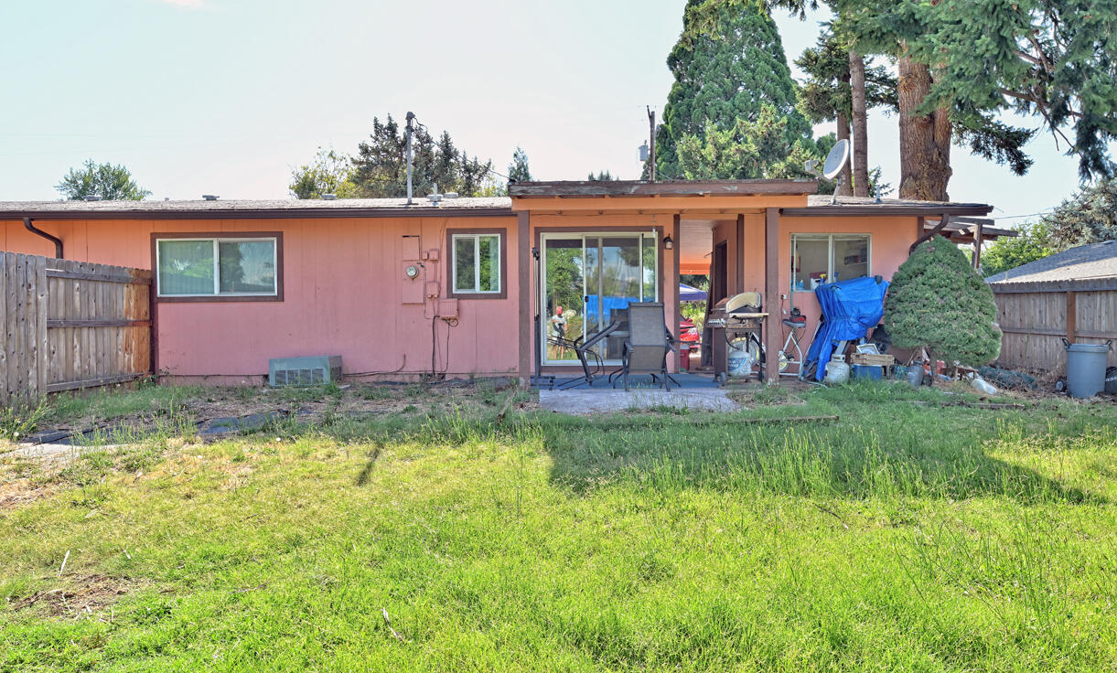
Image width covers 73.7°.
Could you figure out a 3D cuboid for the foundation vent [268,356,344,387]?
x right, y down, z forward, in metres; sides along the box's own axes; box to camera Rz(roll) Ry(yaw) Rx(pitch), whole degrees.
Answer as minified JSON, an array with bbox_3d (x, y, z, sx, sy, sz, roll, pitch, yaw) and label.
[{"bbox_3d":[-3.740,0.520,11.050,0.870,0.410,0.530,0,1,0],"label":"foundation vent"}]

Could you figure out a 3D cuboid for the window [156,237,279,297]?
[{"bbox_3d":[-5.200,-1.055,11.330,1.830,0.905,0.090,0,1,0],"label":"window"}]

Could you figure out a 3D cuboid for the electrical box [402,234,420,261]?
[{"bbox_3d":[-2.225,-1.330,11.270,0.260,0.375,0.110,0,1,0],"label":"electrical box"}]

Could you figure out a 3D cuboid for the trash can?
[{"bbox_3d":[6.970,0.415,9.800,0.620,0.790,0.580,0,2,19],"label":"trash can"}]

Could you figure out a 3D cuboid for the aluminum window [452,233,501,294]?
[{"bbox_3d":[-1.248,-1.107,11.330,0.750,0.910,0.090,0,1,0],"label":"aluminum window"}]

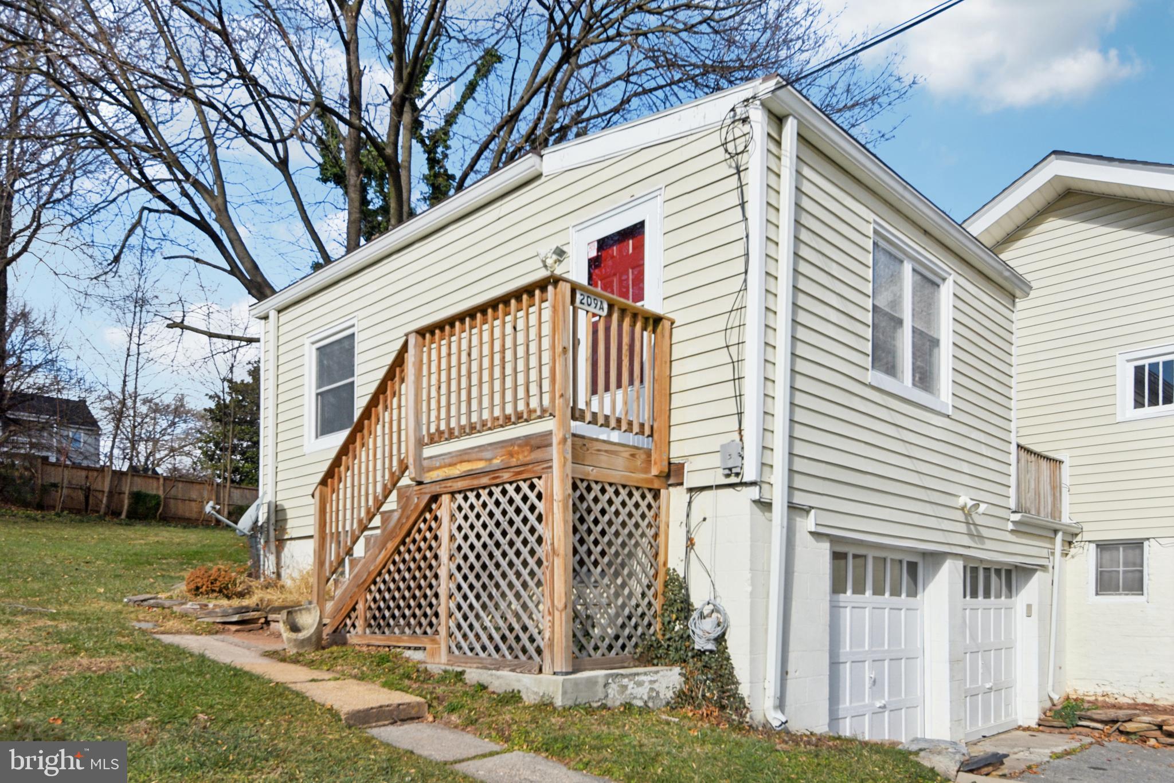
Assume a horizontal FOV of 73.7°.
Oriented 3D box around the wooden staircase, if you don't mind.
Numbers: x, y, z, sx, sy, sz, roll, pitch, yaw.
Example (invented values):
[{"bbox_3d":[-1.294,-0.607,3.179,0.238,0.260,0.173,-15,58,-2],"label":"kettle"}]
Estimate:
[{"bbox_3d":[-0.980,0.830,6.950,3.550,2.750,1.250,-7,-12,41],"label":"wooden staircase"}]

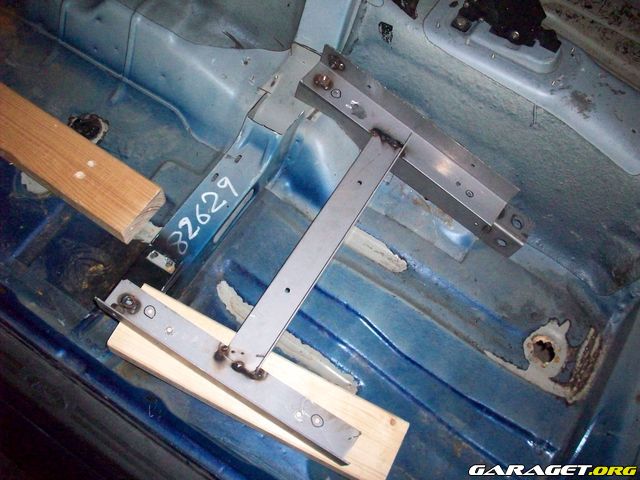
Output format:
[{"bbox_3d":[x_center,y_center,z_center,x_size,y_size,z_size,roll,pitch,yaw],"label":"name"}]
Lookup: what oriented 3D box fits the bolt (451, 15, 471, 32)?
[{"bbox_3d":[0.236,-0.361,1.145,0.025,0.014,0.024,37,66,5],"label":"bolt"}]

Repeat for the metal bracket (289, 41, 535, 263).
[{"bbox_3d":[0.168,-0.147,1.166,0.468,0.098,0.057,38,66,4],"label":"metal bracket"}]

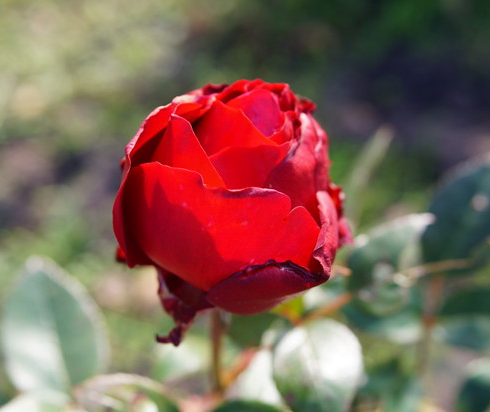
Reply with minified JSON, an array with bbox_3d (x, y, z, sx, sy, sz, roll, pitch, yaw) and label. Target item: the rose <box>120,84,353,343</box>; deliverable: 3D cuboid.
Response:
[{"bbox_3d":[-0.004,0.001,0.280,0.082,0.088,0.078,6,20,-2],"label":"rose"}]

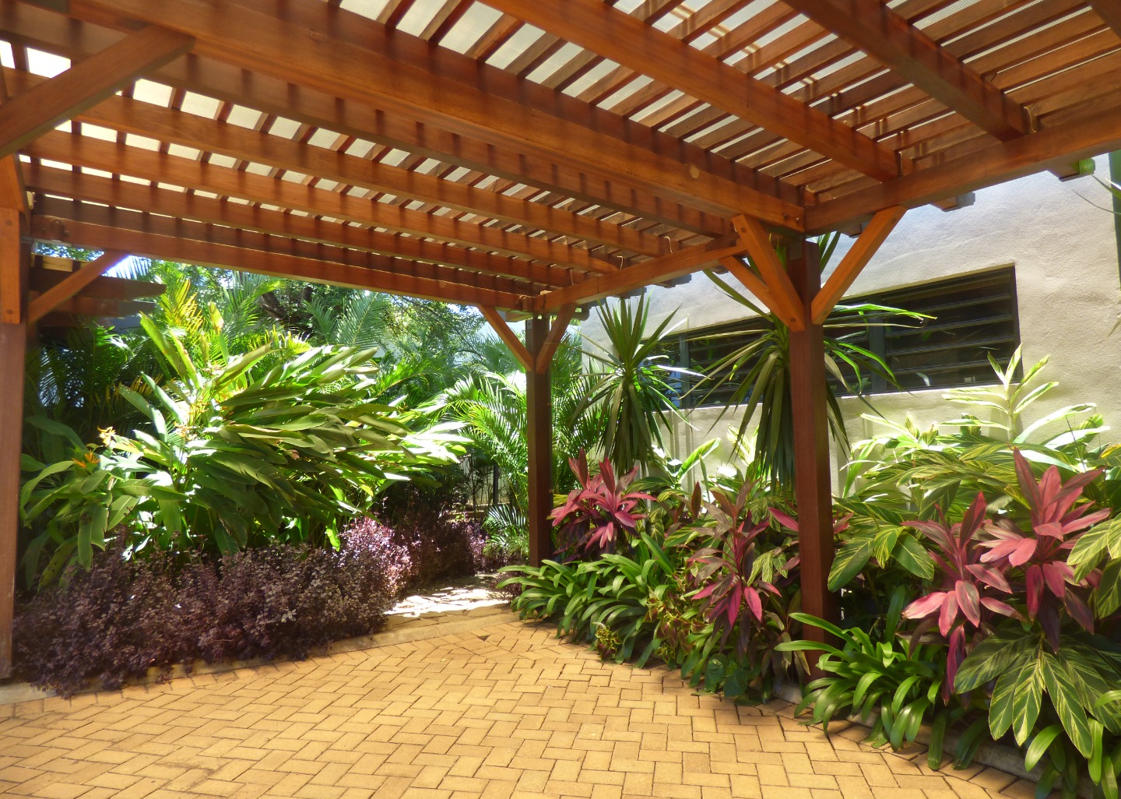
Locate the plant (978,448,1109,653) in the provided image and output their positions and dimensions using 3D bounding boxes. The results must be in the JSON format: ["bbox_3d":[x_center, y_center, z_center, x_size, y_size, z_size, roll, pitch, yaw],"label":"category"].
[{"bbox_3d":[2.288,0.694,3.088,0.524,0.865,0.550,-4,-6,36],"label":"plant"}]

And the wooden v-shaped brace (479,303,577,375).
[{"bbox_3d":[-0.286,-0.558,5.858,0.878,0.603,0.432,0,-5,-3],"label":"wooden v-shaped brace"}]

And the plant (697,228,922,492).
[{"bbox_3d":[1.776,-0.227,4.676,1.441,1.703,1.284,-3,-5,21],"label":"plant"}]

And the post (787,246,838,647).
[{"bbox_3d":[1.509,0.346,3.887,0.147,2.581,0.140,3,-6,-38],"label":"post"}]

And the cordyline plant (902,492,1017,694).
[{"bbox_3d":[2.016,0.966,3.295,0.511,0.930,0.524,-4,-6,31],"label":"cordyline plant"}]

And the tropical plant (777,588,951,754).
[{"bbox_3d":[1.581,1.351,3.408,0.799,0.590,0.681,-3,-5,24],"label":"tropical plant"}]

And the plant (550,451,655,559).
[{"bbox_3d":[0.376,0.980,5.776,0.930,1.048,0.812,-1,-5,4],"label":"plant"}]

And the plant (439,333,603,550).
[{"bbox_3d":[-0.473,0.515,7.860,1.899,2.554,1.768,0,-5,-3],"label":"plant"}]

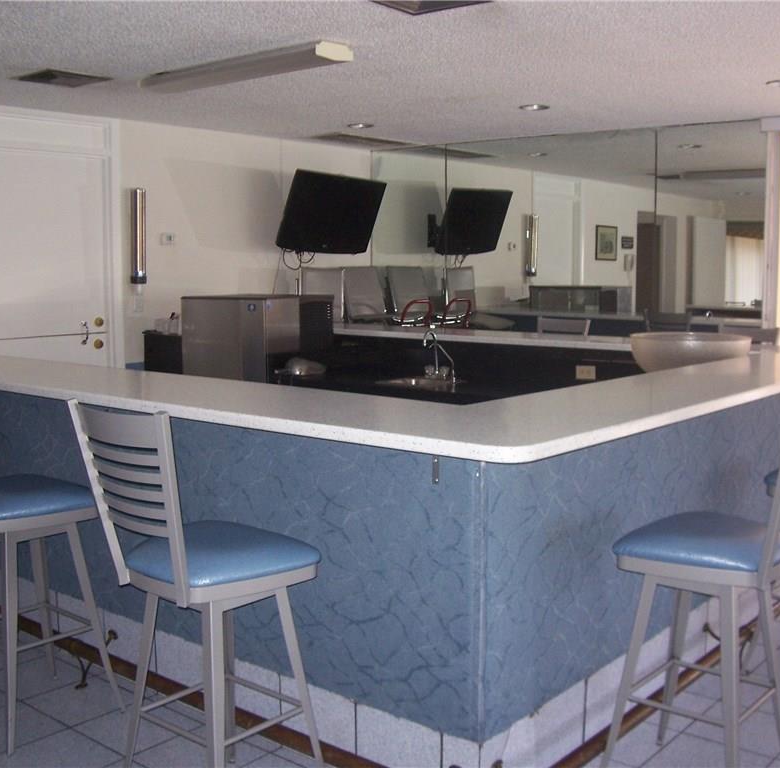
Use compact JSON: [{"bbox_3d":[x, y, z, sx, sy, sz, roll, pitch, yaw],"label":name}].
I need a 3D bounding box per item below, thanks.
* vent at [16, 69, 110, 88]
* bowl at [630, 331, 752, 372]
[{"bbox_3d":[-1.673,-1.544,5.119,0.360,0.025,0.367,5,9,40],"label":"vent"},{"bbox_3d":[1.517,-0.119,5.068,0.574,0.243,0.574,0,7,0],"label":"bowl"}]

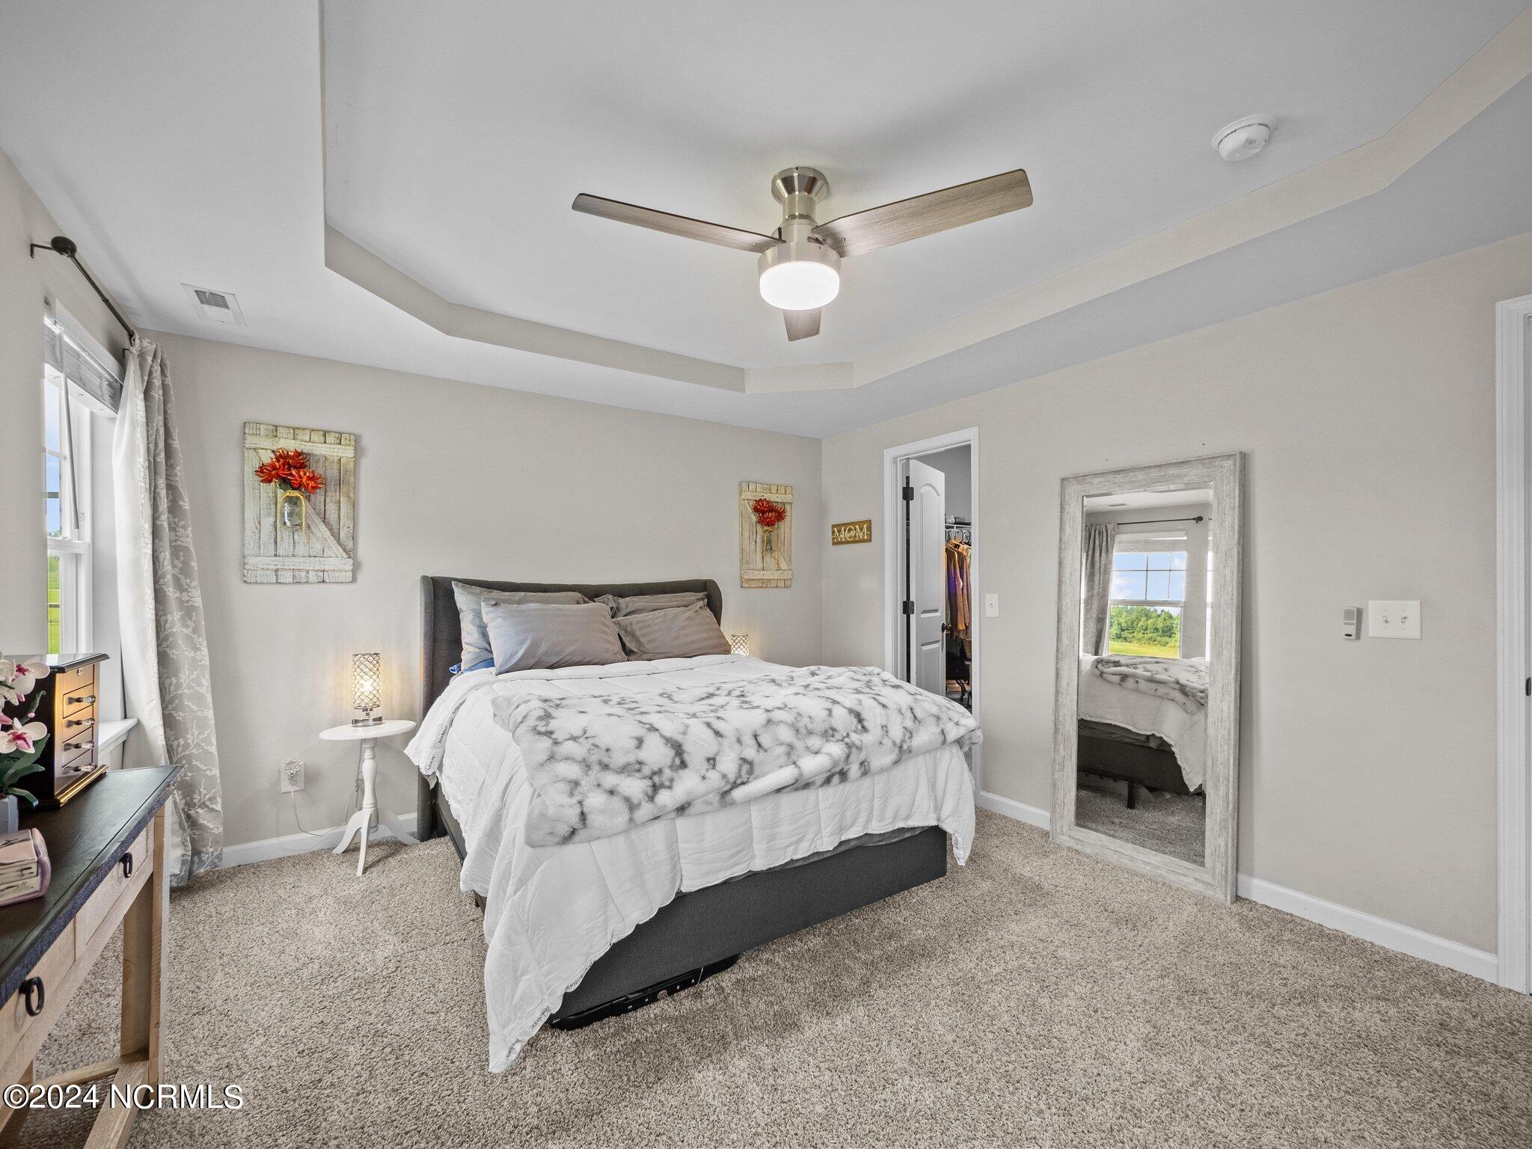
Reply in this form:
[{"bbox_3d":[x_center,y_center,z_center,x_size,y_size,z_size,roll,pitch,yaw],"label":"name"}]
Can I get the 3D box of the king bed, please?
[{"bbox_3d":[-0.490,0.660,2.830,1.832,1.296,2.021,0,0,-34],"label":"king bed"}]

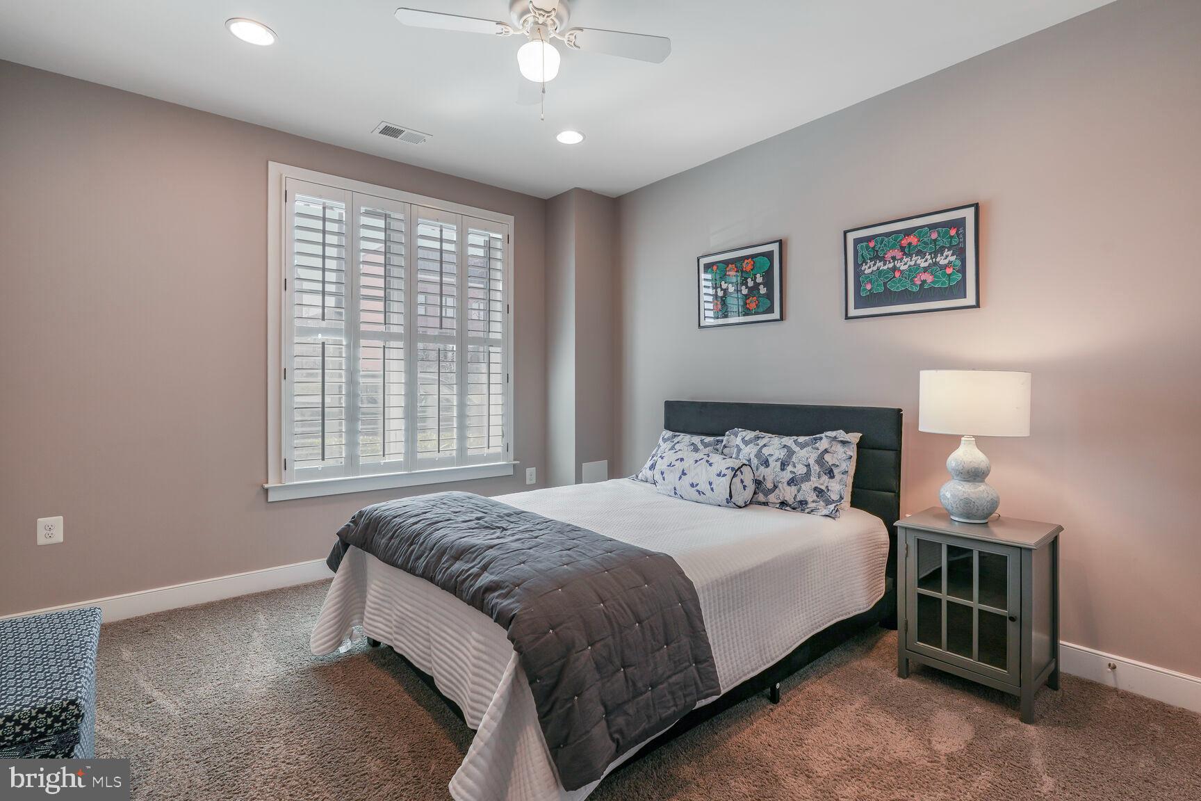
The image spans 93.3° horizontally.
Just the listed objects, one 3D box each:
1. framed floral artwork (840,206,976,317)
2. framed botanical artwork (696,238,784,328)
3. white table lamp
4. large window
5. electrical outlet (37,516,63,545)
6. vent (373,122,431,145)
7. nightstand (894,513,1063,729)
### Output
[{"bbox_3d":[1.539,-0.675,2.855,0.024,0.485,0.642,-1,1,-40],"label":"framed floral artwork"},{"bbox_3d":[0.883,-0.730,3.646,0.024,0.487,0.648,-1,1,-40],"label":"framed botanical artwork"},{"bbox_3d":[1.555,0.189,2.380,0.388,0.617,0.388,-1,1,-40],"label":"white table lamp"},{"bbox_3d":[-1.327,-0.411,3.889,1.690,2.010,0.110,-1,1,-40],"label":"large window"},{"bbox_3d":[-2.689,0.637,2.773,0.089,0.128,0.009,-1,1,-40],"label":"electrical outlet"},{"bbox_3d":[-1.190,-1.599,3.417,0.299,0.020,0.190,-1,1,-40],"label":"vent"},{"bbox_3d":[1.532,0.824,2.309,0.408,0.650,0.475,-1,1,-40],"label":"nightstand"}]

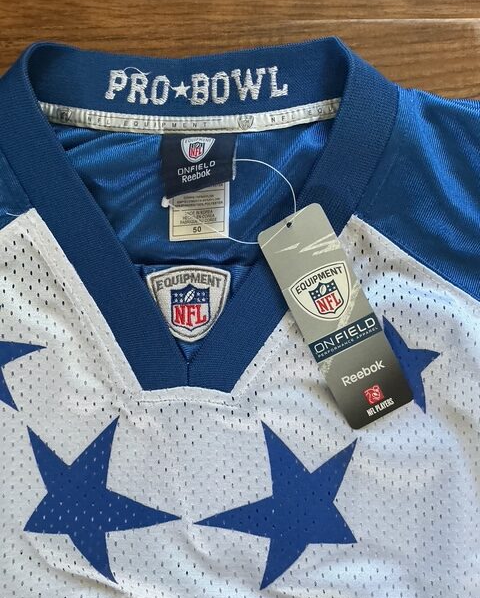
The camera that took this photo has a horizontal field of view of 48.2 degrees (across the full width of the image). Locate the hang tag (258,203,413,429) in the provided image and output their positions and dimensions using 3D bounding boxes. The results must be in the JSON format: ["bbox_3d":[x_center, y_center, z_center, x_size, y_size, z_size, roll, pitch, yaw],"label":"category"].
[{"bbox_3d":[0.064,0.011,0.355,0.046,0.002,0.143,-26,88,-1],"label":"hang tag"}]

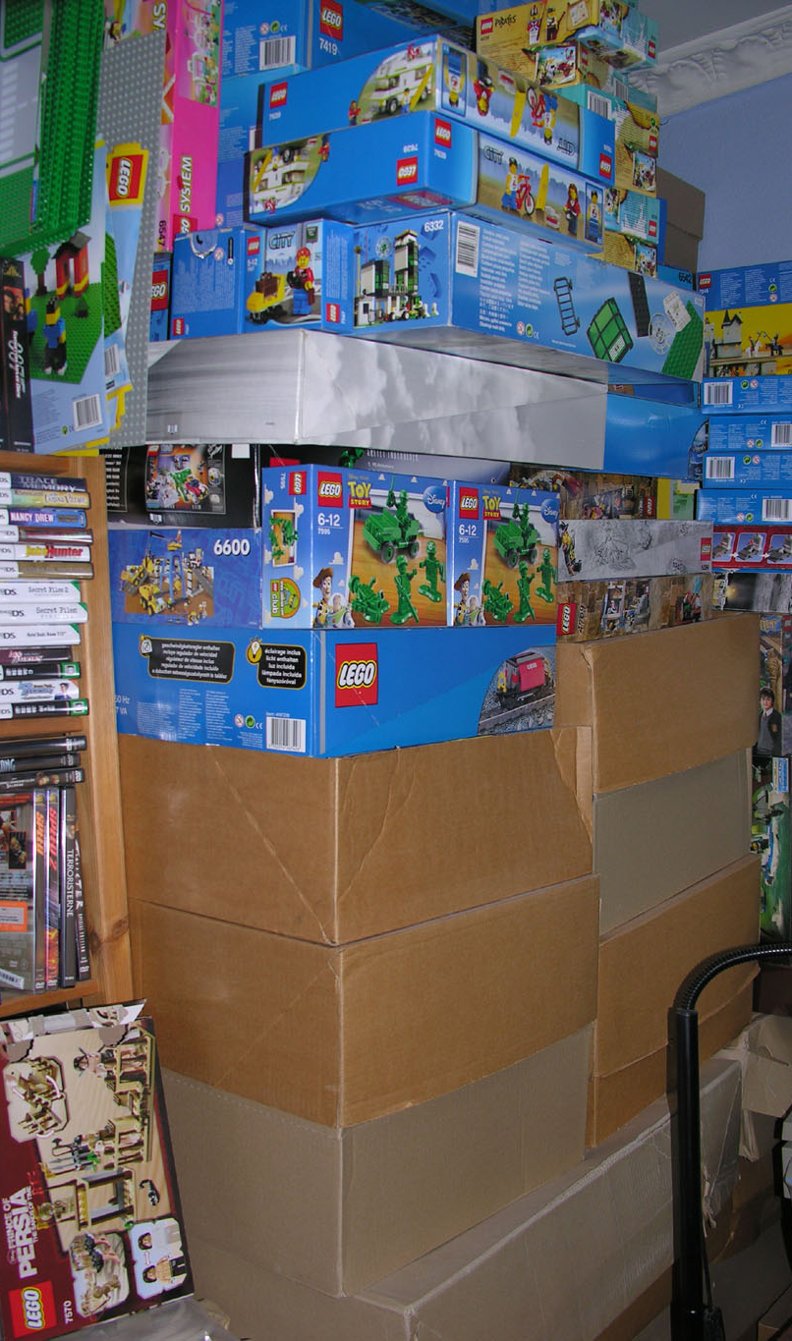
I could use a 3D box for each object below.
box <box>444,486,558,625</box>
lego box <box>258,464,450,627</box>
[{"bbox_3d":[0.093,-0.118,1.407,0.059,0.141,0.191,3,4,39],"label":"box"},{"bbox_3d":[-0.034,-0.110,1.254,0.059,0.141,0.191,3,4,39],"label":"lego box"}]

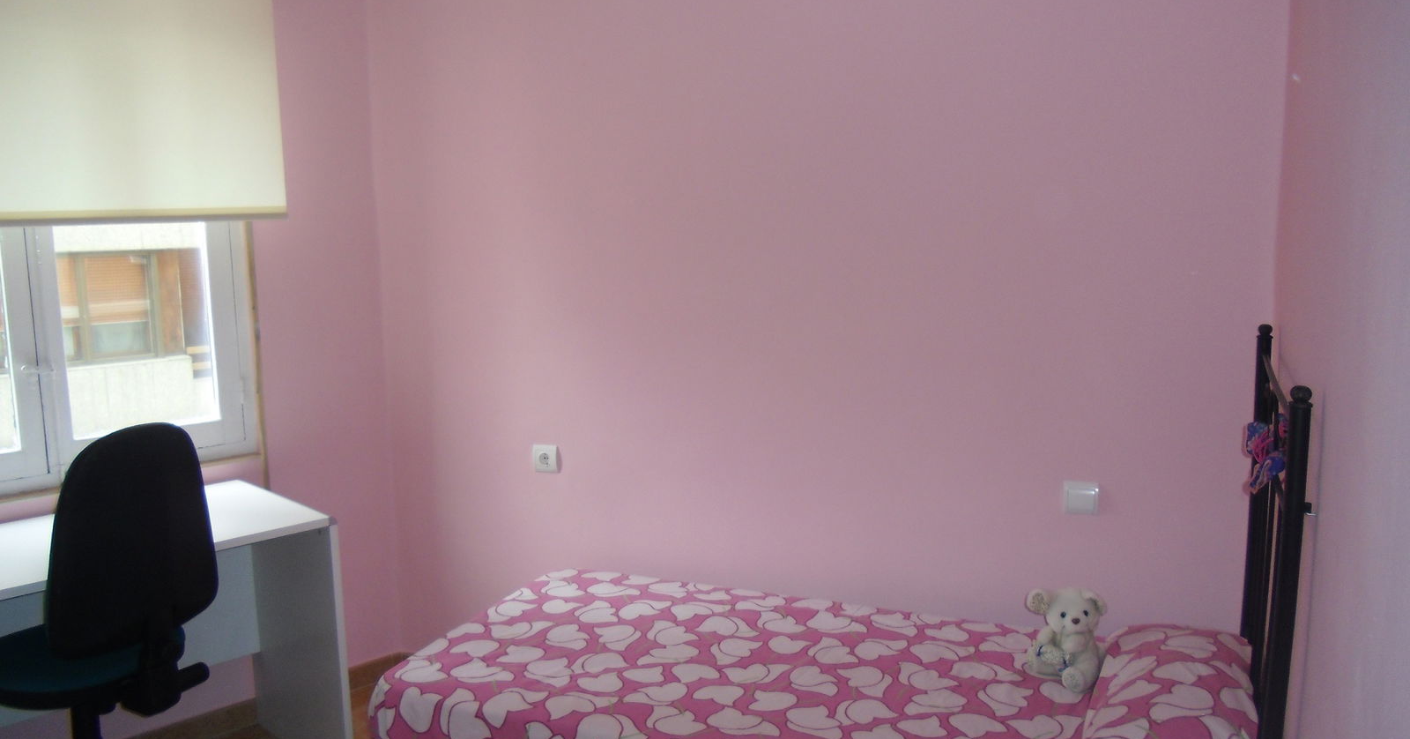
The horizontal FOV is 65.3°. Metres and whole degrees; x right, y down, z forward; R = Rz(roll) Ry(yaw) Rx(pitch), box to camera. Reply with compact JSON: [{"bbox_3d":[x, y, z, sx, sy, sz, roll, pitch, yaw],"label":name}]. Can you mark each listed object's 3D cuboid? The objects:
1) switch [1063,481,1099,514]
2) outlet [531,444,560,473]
[{"bbox_3d":[0.915,0.316,2.674,0.083,0.083,0.014,3,10,23],"label":"switch"},{"bbox_3d":[-0.478,0.268,3.279,0.083,0.083,0.014,3,10,23],"label":"outlet"}]

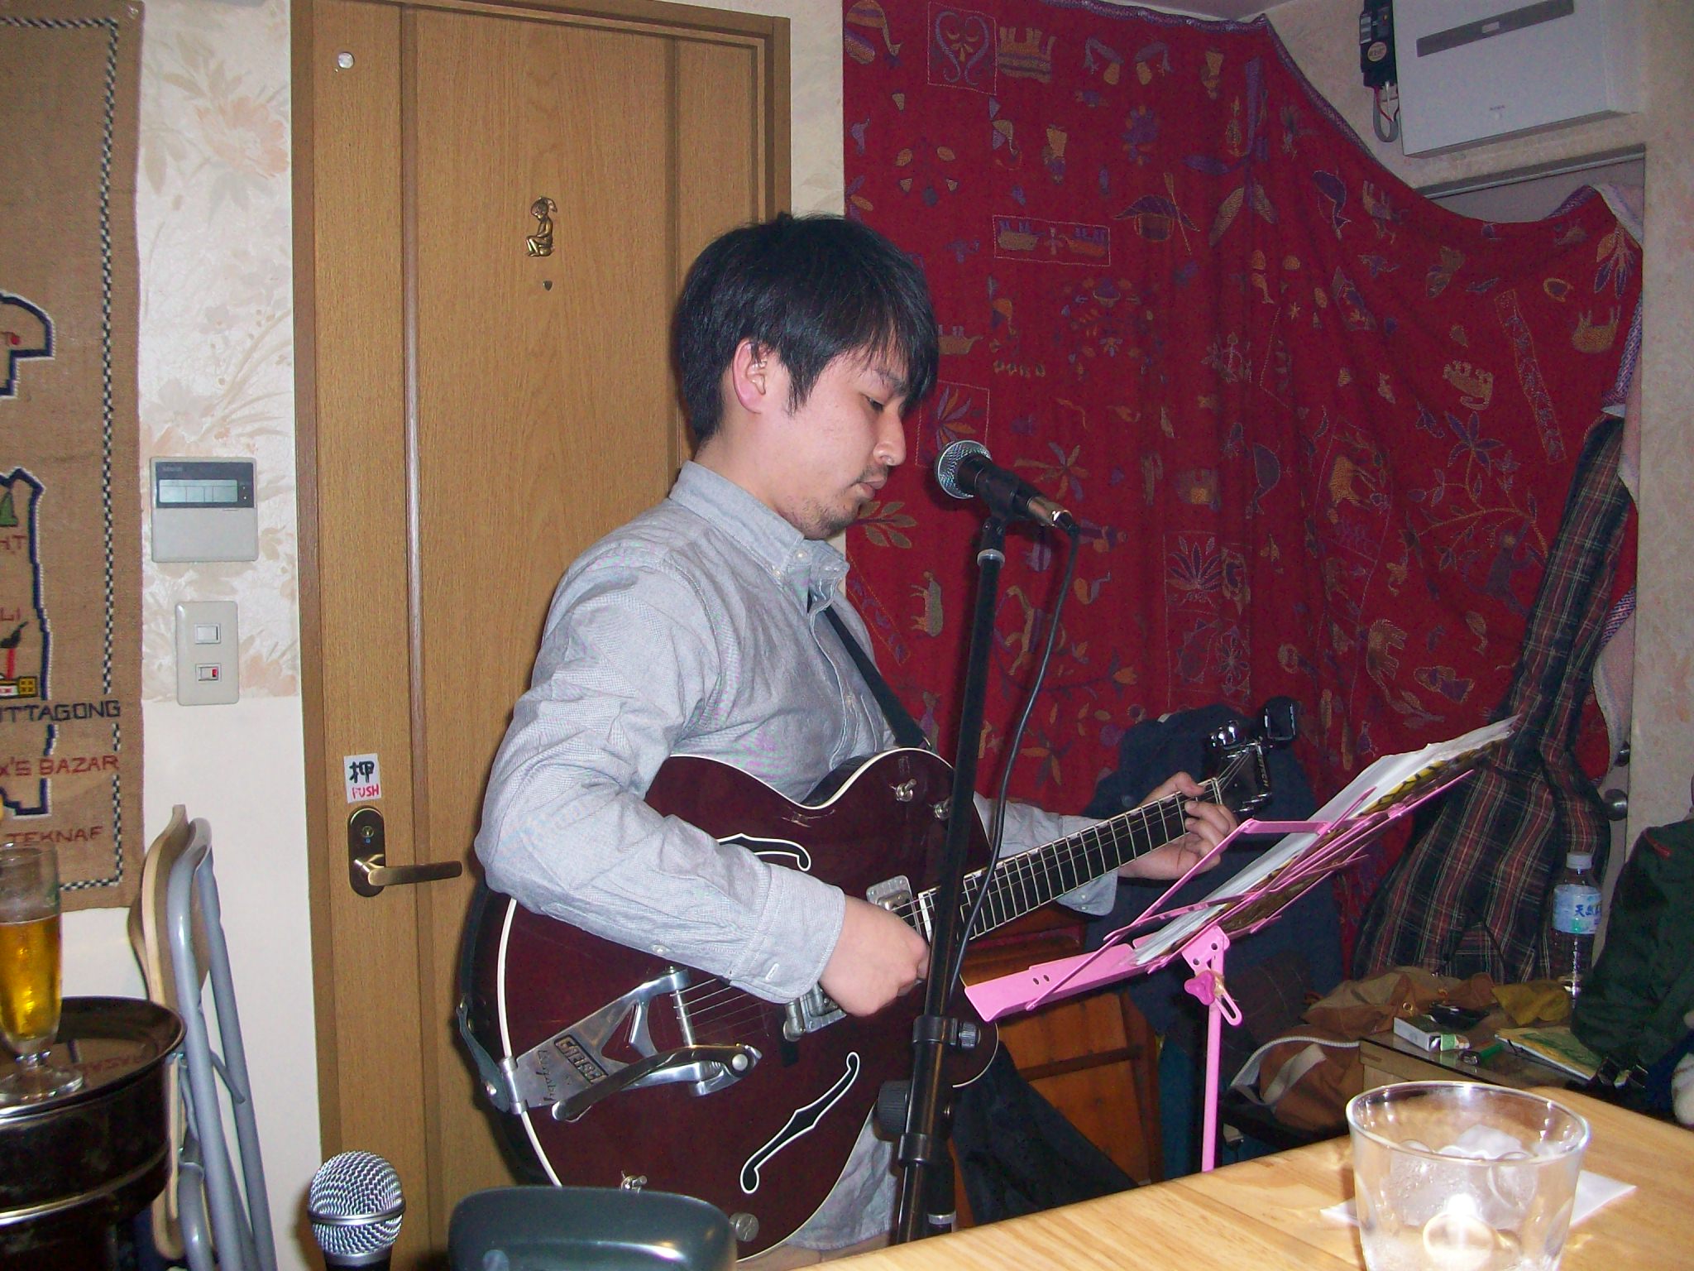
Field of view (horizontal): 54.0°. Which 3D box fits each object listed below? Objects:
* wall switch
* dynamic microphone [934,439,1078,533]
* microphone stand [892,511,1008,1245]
[{"bbox_3d":[-0.731,0.021,1.902,0.070,0.120,0.012,-3,5,-28],"label":"wall switch"},{"bbox_3d":[0.127,-0.119,1.350,0.052,0.052,0.195,-2,17,-20],"label":"dynamic microphone"},{"bbox_3d":[0.075,0.594,1.300,0.500,1.370,0.500,-2,5,-20],"label":"microphone stand"}]

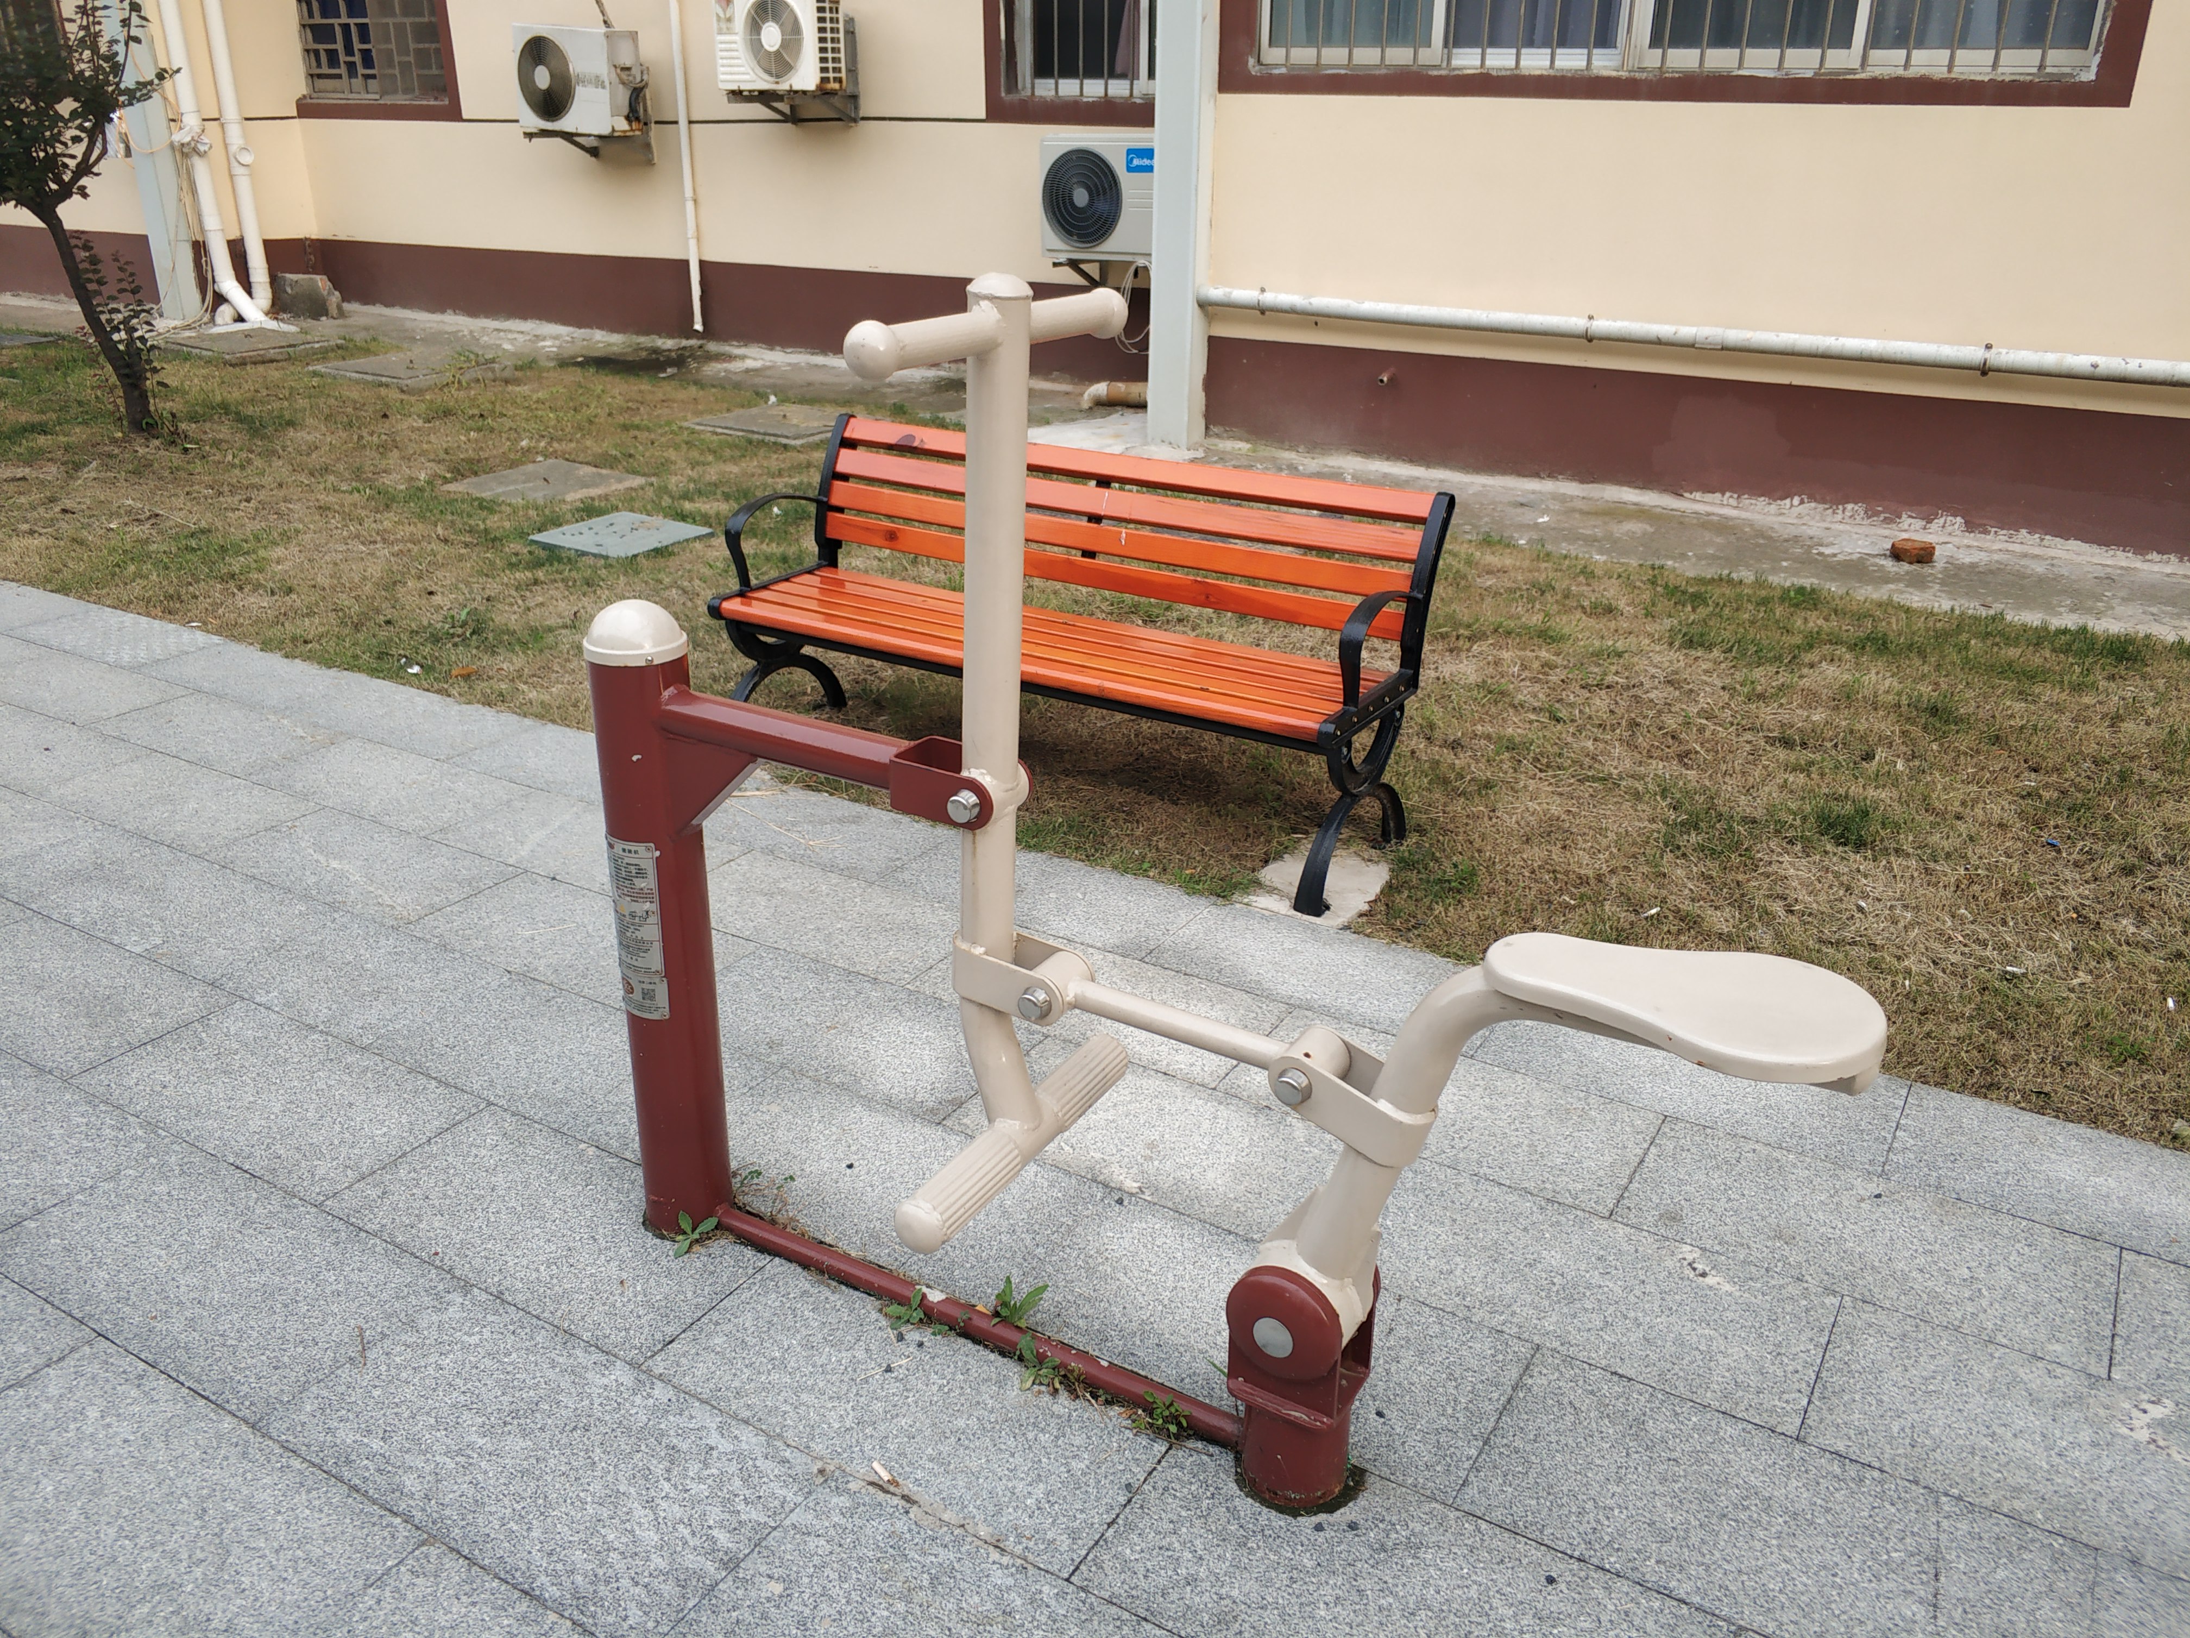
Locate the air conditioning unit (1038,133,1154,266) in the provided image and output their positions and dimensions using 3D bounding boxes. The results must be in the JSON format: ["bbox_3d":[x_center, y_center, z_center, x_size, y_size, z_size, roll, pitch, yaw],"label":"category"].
[{"bbox_3d":[0.154,-3.028,8.351,0.780,0.564,0.300,14,26,28],"label":"air conditioning unit"}]

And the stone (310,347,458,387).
[{"bbox_3d":[-3.675,-2.382,9.080,0.780,0.060,0.660,14,26,28],"label":"stone"}]

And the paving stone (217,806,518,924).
[{"bbox_3d":[-1.434,0.100,3.313,0.600,0.040,0.300,14,26,28],"label":"paving stone"}]

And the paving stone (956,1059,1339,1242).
[{"bbox_3d":[0.106,0.481,2.480,0.598,0.035,0.301,14,26,28],"label":"paving stone"}]

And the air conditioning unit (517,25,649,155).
[{"bbox_3d":[-2.825,-4.055,9.386,0.710,0.535,0.270,16,28,27],"label":"air conditioning unit"}]

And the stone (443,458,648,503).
[{"bbox_3d":[-2.042,-1.234,6.387,0.560,0.040,0.560,14,27,29],"label":"stone"}]

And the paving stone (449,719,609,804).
[{"bbox_3d":[-1.117,-0.095,3.798,0.598,0.035,0.301,14,26,28],"label":"paving stone"}]

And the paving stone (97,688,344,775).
[{"bbox_3d":[-2.043,-0.186,3.983,0.598,0.035,0.301,14,26,28],"label":"paving stone"}]

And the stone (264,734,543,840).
[{"bbox_3d":[-1.530,-0.059,3.702,0.598,0.035,0.301,14,26,28],"label":"stone"}]

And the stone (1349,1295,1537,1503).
[{"bbox_3d":[0.209,0.641,2.085,0.600,0.040,0.300,14,26,28],"label":"stone"}]

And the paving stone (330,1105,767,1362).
[{"bbox_3d":[-0.715,0.553,2.281,0.600,0.040,0.300,14,26,28],"label":"paving stone"}]

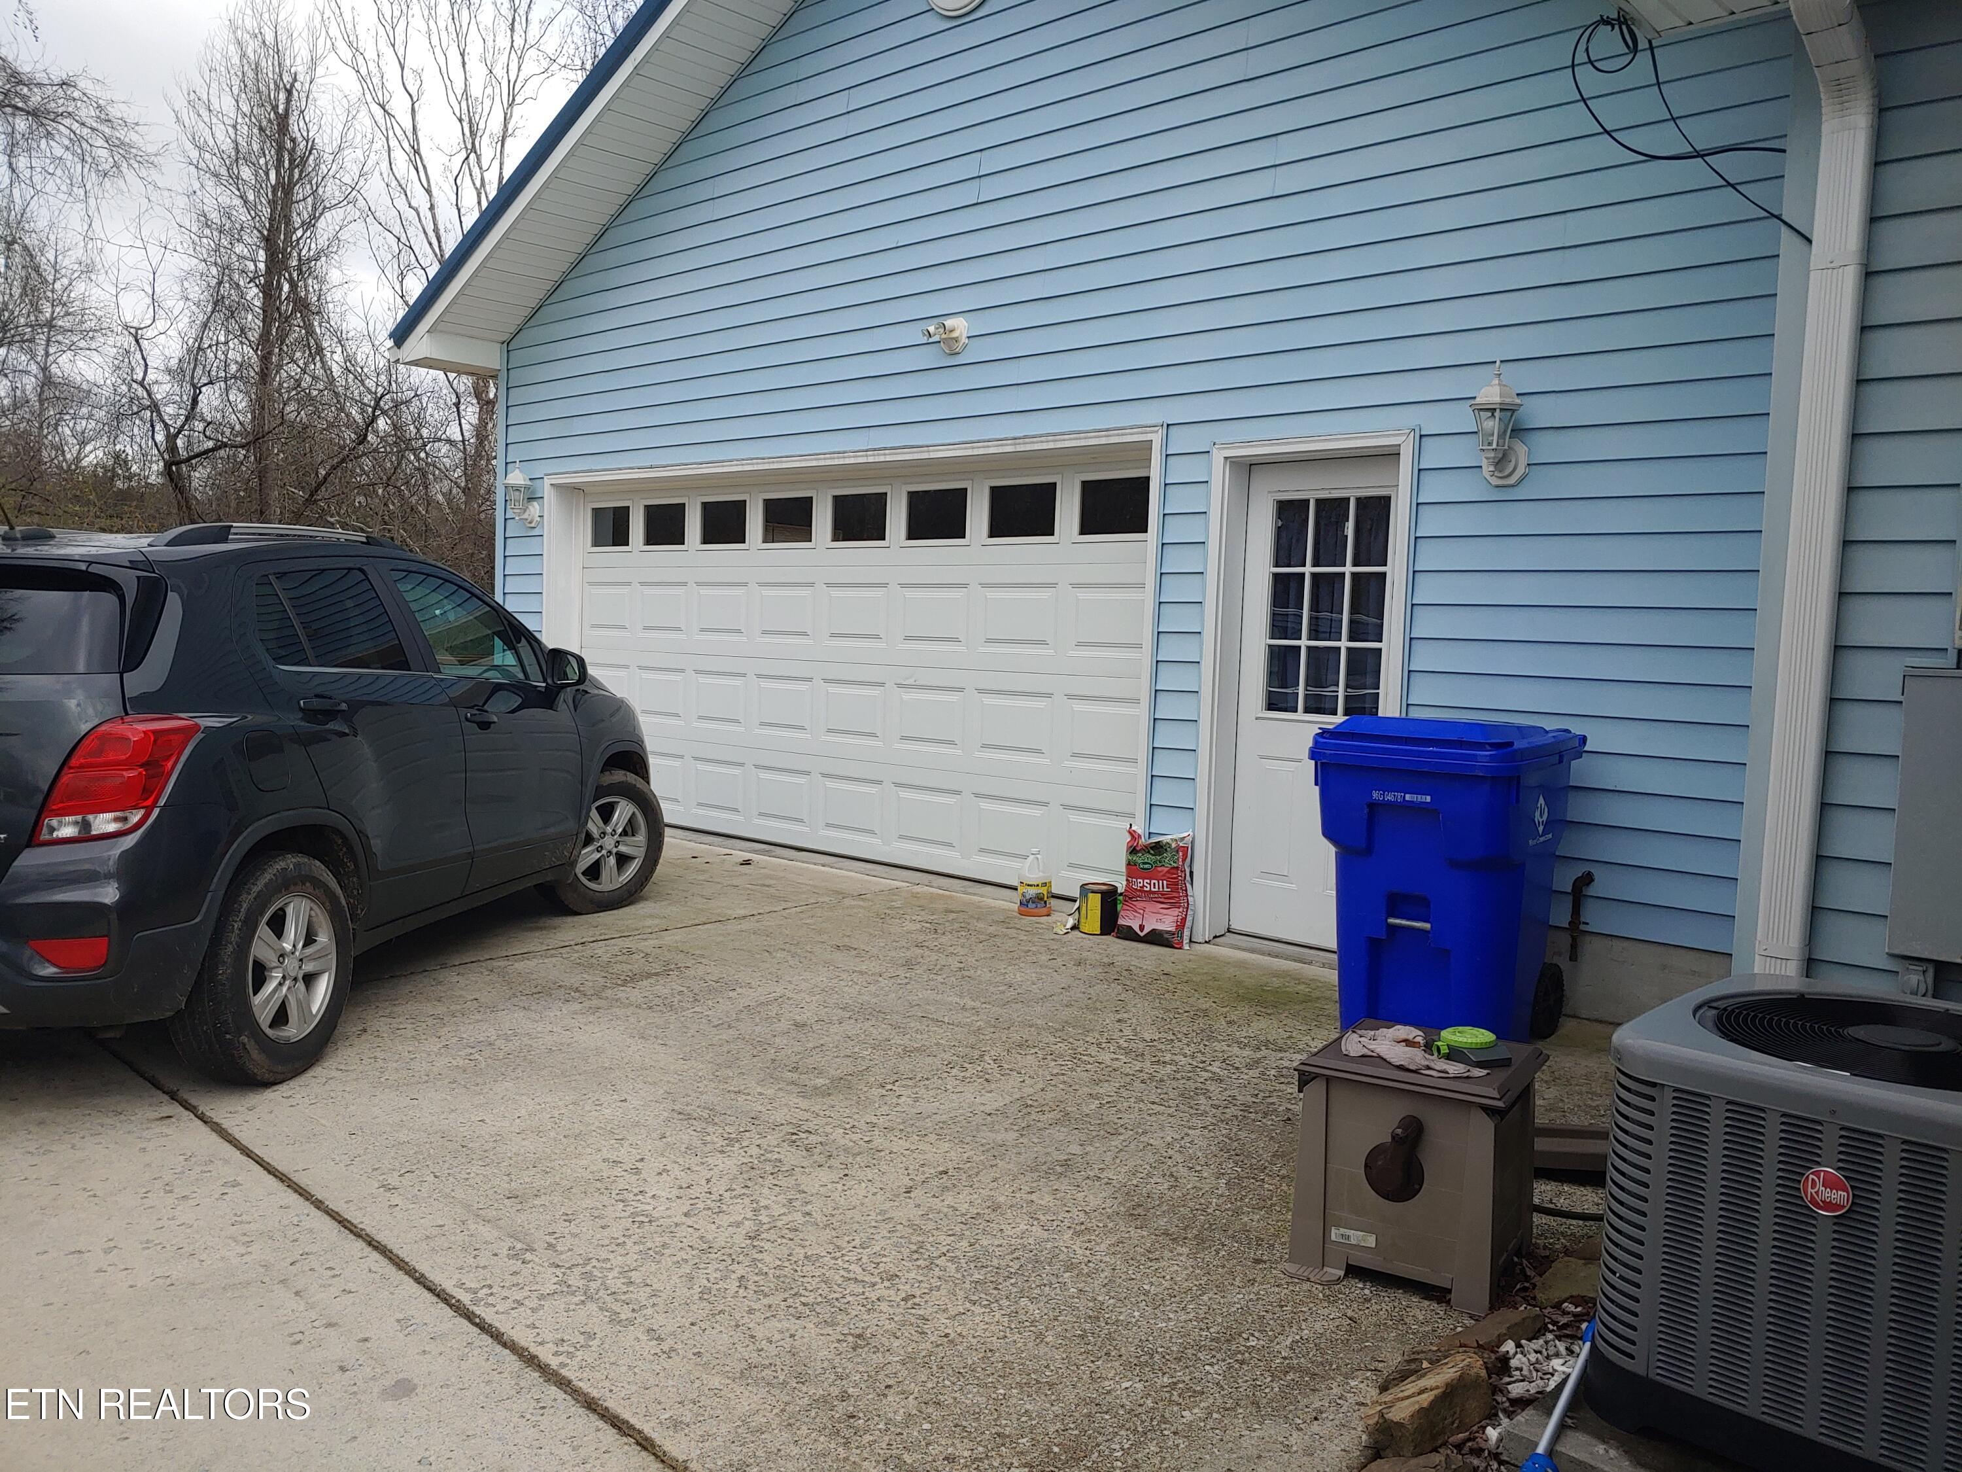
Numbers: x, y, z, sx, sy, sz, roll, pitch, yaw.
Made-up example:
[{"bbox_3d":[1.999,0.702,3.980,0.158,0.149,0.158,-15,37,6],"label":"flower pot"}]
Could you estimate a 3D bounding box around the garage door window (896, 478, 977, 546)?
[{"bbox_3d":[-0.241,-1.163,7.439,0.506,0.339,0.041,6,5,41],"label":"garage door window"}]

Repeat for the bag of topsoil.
[{"bbox_3d":[0.765,0.649,6.238,0.349,0.493,0.132,6,5,41],"label":"bag of topsoil"}]

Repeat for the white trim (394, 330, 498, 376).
[{"bbox_3d":[-3.637,-2.643,9.750,0.364,0.212,0.546,6,5,41],"label":"white trim"}]

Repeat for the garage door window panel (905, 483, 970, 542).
[{"bbox_3d":[-0.232,-1.160,7.444,0.429,0.255,0.030,6,5,41],"label":"garage door window panel"}]

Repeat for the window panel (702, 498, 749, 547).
[{"bbox_3d":[-1.561,-1.292,8.606,0.435,0.258,0.030,6,5,41],"label":"window panel"}]

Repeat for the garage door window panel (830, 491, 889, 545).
[{"bbox_3d":[-0.671,-1.204,7.828,0.433,0.256,0.030,6,5,41],"label":"garage door window panel"}]

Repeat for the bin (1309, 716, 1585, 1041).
[{"bbox_3d":[1.563,0.490,4.734,0.673,1.083,0.870,5,5,35],"label":"bin"}]

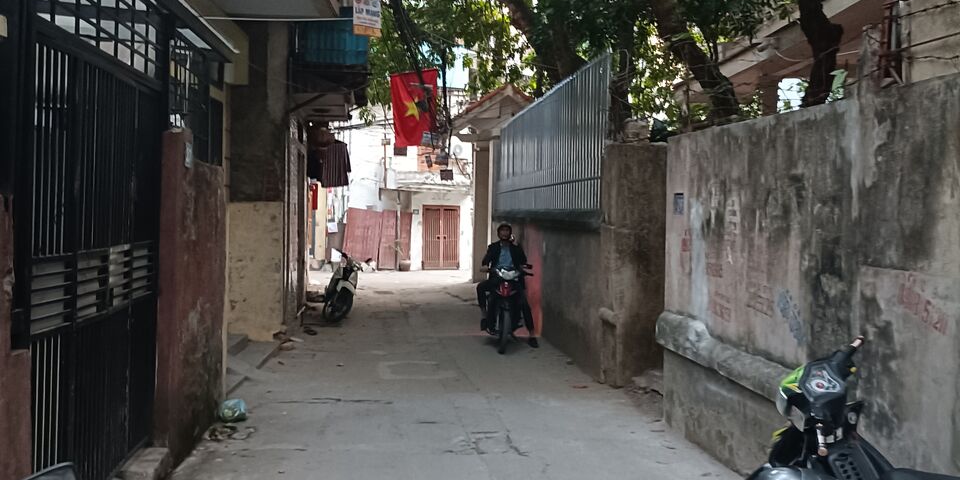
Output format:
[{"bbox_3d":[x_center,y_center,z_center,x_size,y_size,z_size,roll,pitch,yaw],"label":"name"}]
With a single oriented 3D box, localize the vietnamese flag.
[{"bbox_3d":[-1.084,-2.193,15.300,0.800,1.270,0.120,0,2,-5],"label":"vietnamese flag"}]

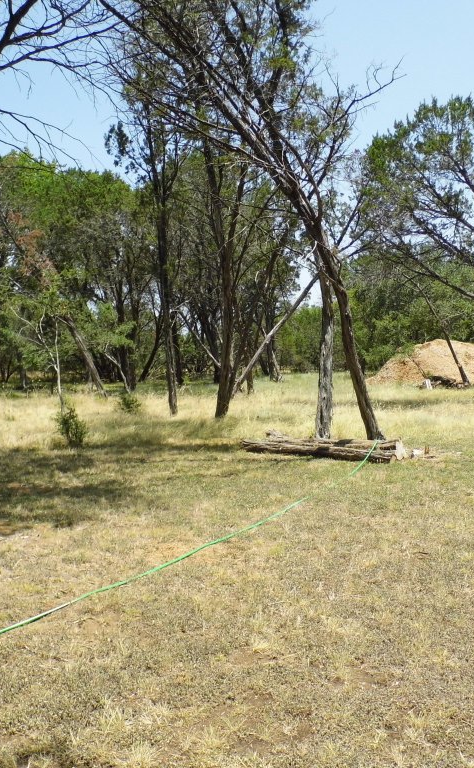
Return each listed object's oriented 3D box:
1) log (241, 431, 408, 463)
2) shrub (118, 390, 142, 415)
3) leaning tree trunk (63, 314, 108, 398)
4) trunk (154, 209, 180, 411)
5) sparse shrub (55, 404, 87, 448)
[{"bbox_3d":[1.242,0.930,10.500,2.450,0.320,0.500,1,3,20],"label":"log"},{"bbox_3d":[-2.500,0.442,17.200,0.560,0.580,0.520,0,3,0],"label":"shrub"},{"bbox_3d":[-4.507,-0.818,22.000,1.310,2.500,0.700,0,3,0],"label":"leaning tree trunk"},{"bbox_3d":[-1.592,-1.581,16.700,0.590,4.670,0.500,0,3,0],"label":"trunk"},{"bbox_3d":[-2.618,0.657,11.700,0.510,0.660,0.480,0,3,0],"label":"sparse shrub"}]

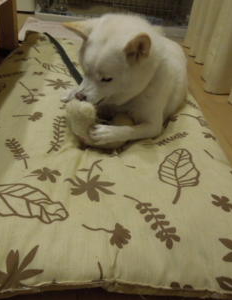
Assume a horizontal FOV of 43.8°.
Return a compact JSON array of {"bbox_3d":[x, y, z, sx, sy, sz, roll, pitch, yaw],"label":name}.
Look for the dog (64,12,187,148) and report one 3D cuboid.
[{"bbox_3d":[0.076,-0.266,0.877,0.290,0.250,0.500,22,36,21],"label":"dog"}]

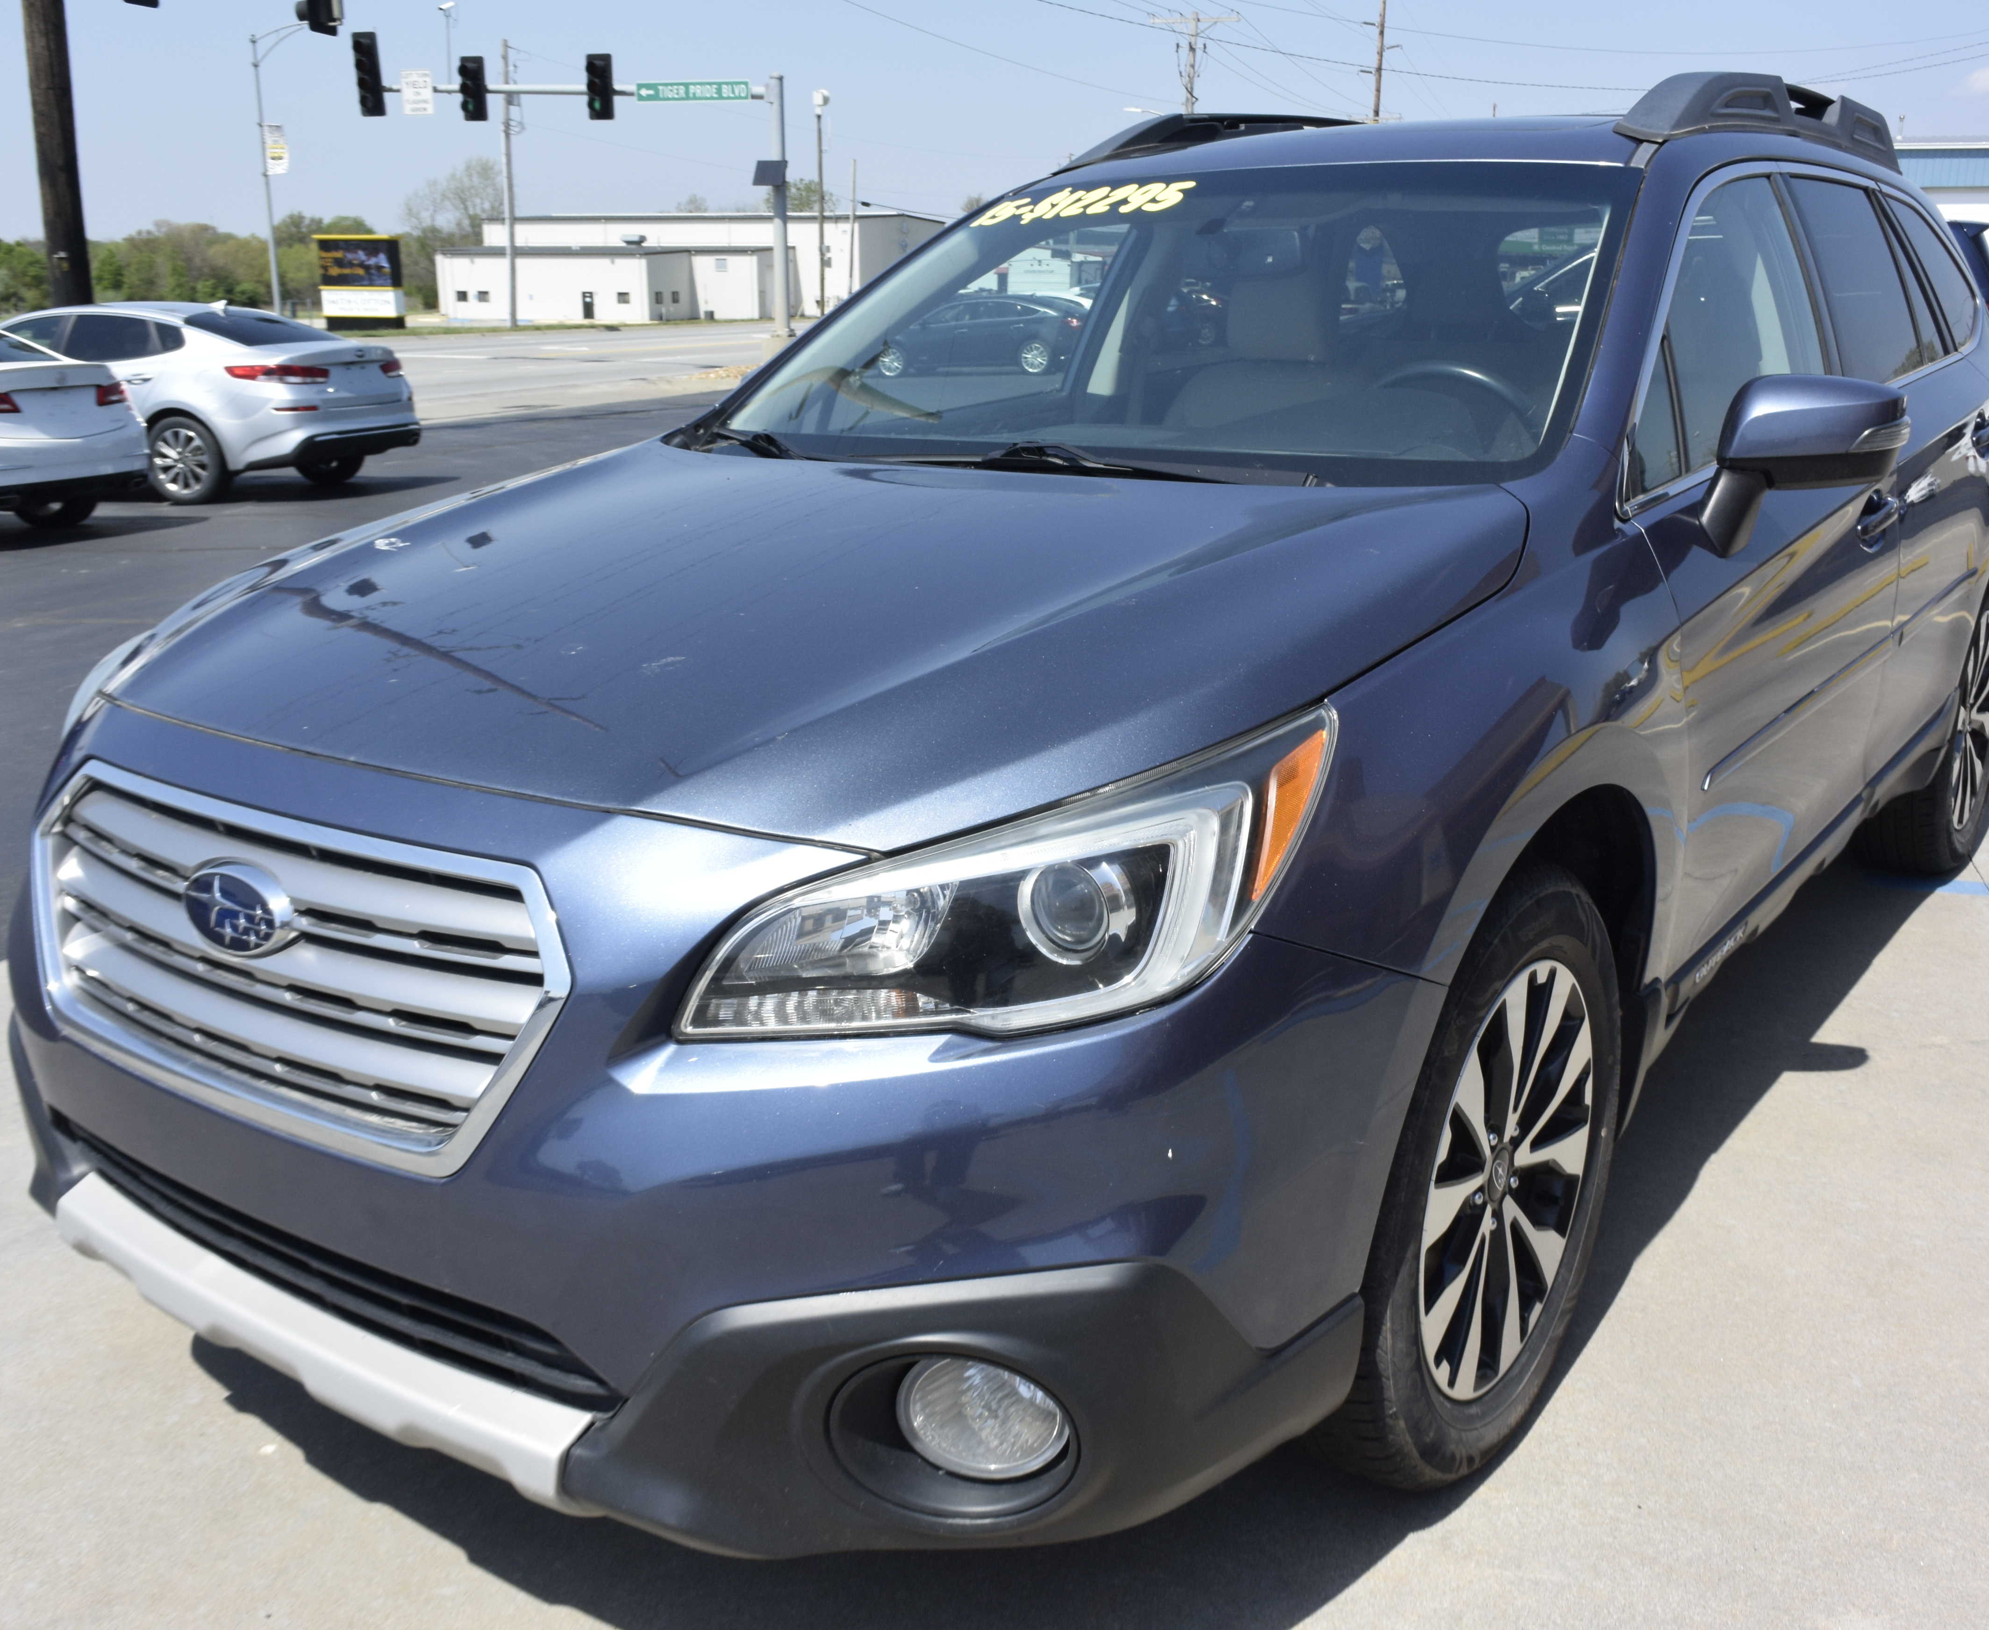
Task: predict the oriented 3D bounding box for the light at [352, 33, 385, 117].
[{"bbox_3d":[-13.647,-16.163,40.000,0.620,1.680,0.420,6,17,18],"label":"light"}]

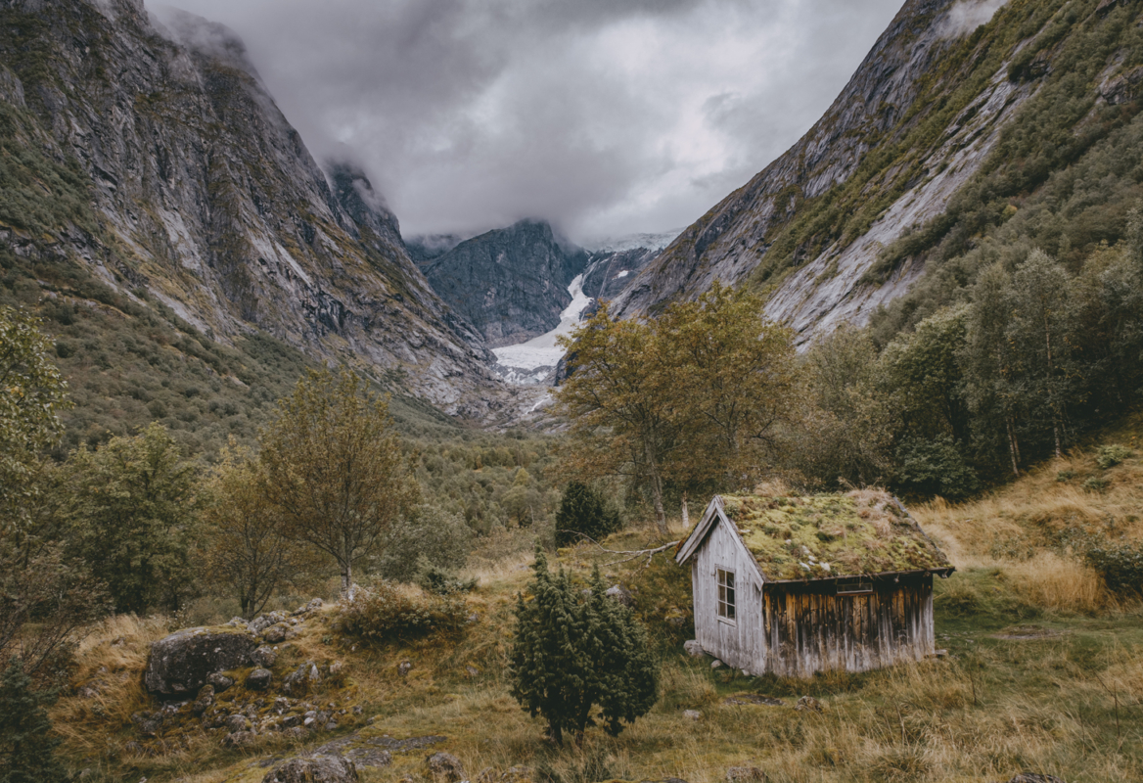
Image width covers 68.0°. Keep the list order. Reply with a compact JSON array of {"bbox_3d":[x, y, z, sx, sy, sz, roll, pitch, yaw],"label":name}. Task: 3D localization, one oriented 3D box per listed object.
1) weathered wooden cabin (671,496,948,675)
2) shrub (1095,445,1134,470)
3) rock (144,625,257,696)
[{"bbox_3d":[5.172,3.880,18.260,4.676,3.362,3.278,1,-4,-21],"label":"weathered wooden cabin"},{"bbox_3d":[21.115,2.532,33.000,1.478,0.896,1.400,-2,-4,32],"label":"shrub"},{"bbox_3d":[-6.832,4.941,15.600,2.026,1.270,1.700,1,-4,-23],"label":"rock"}]

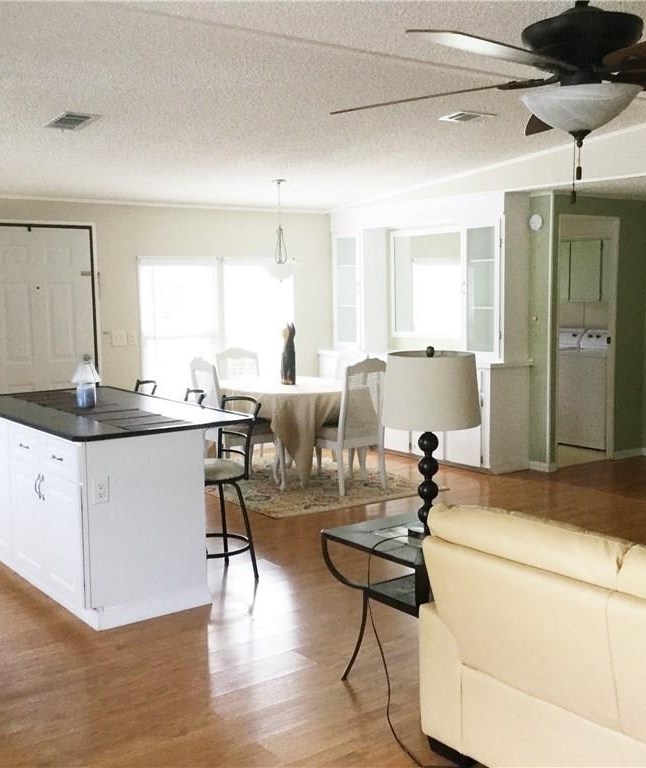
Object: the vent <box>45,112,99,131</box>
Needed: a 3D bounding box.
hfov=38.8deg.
[{"bbox_3d":[-1.428,-1.498,5.220,0.205,0.030,0.365,-5,3,-37],"label":"vent"}]

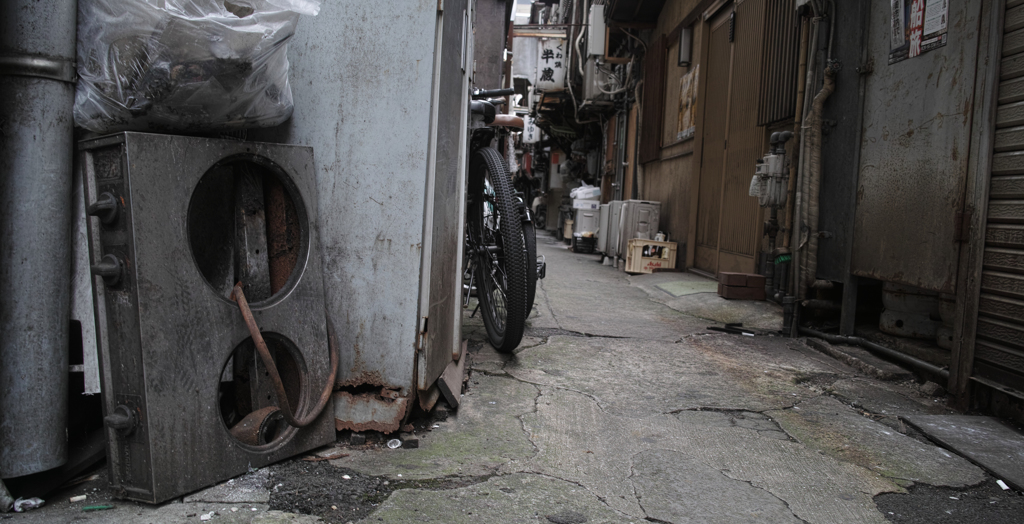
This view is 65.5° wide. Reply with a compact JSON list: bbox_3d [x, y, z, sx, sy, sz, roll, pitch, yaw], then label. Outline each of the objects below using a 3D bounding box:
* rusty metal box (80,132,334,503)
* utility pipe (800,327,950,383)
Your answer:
[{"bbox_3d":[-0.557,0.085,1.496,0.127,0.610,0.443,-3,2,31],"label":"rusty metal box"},{"bbox_3d":[1.427,0.338,3.198,0.090,0.050,0.963,2,4,-7],"label":"utility pipe"}]

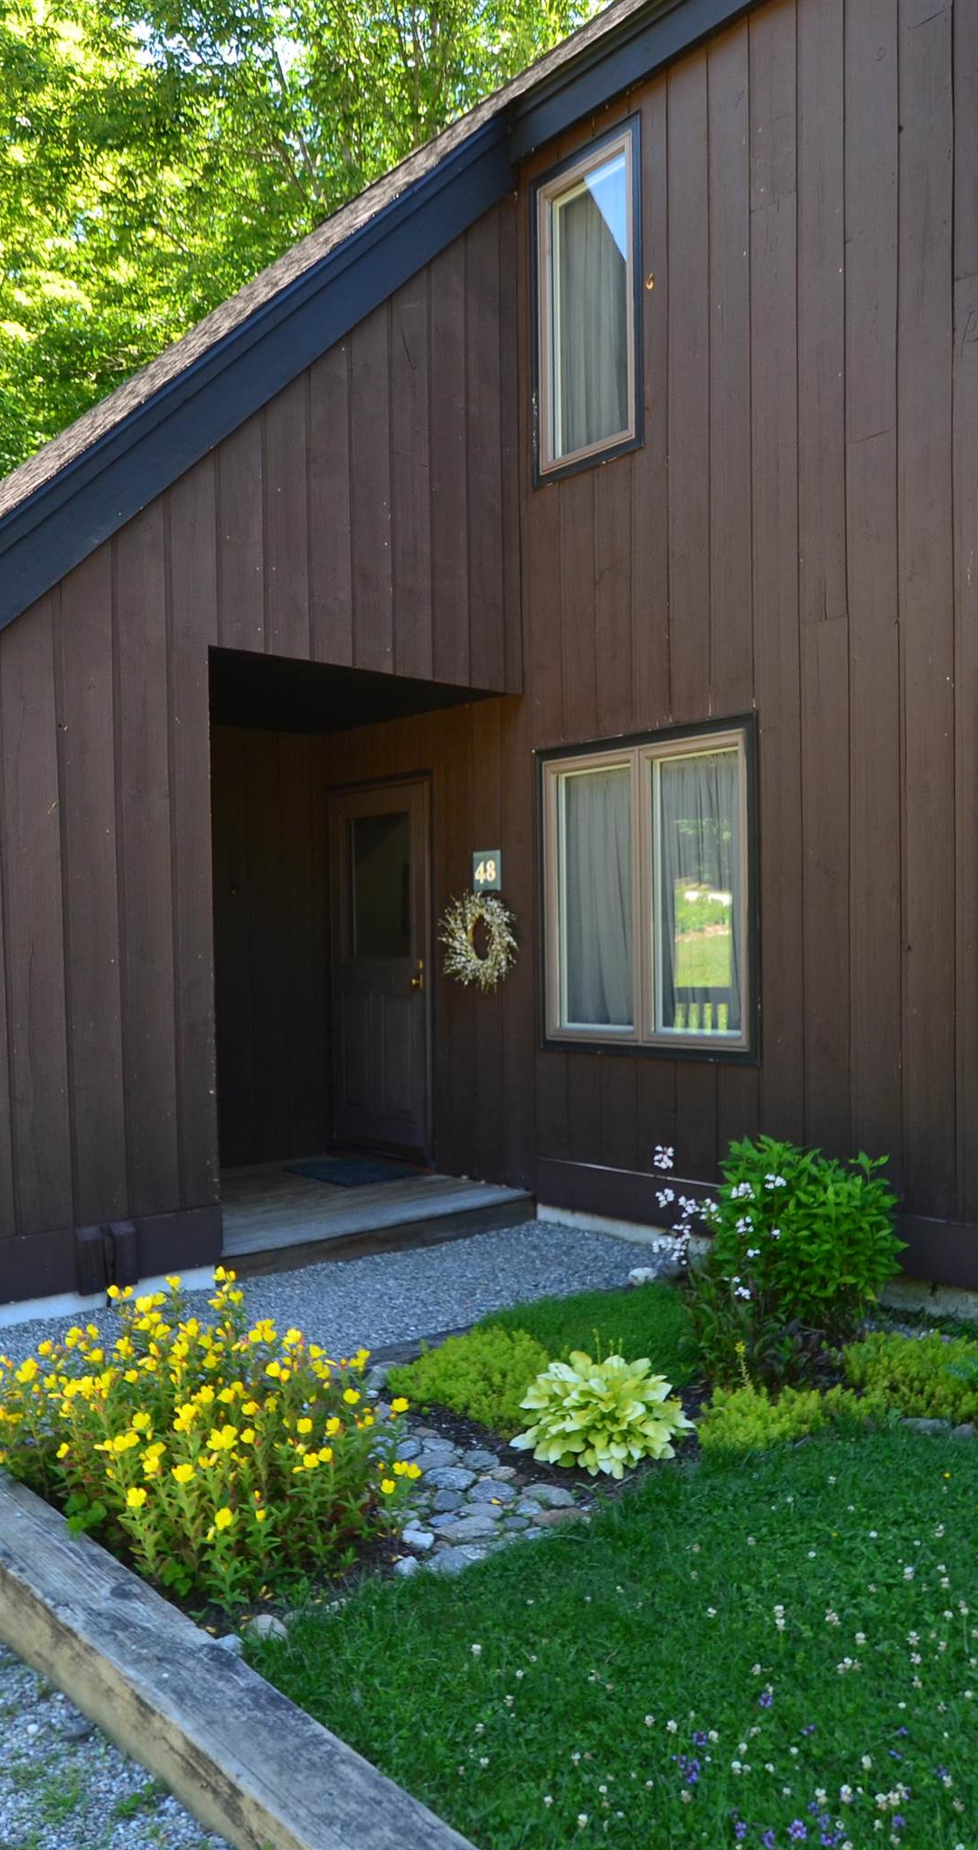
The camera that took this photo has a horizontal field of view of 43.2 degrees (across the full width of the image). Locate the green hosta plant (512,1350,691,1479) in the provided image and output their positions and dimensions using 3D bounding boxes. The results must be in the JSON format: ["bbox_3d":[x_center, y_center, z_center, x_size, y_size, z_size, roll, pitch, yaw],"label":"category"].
[{"bbox_3d":[0.310,1.285,3.340,0.470,0.270,0.470,-1,0,0],"label":"green hosta plant"}]

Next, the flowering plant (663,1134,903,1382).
[{"bbox_3d":[0.970,1.060,4.070,0.650,0.740,0.750,0,0,-43],"label":"flowering plant"}]

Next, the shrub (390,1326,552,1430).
[{"bbox_3d":[-0.050,1.340,3.700,0.480,0.180,0.480,0,0,-43],"label":"shrub"}]

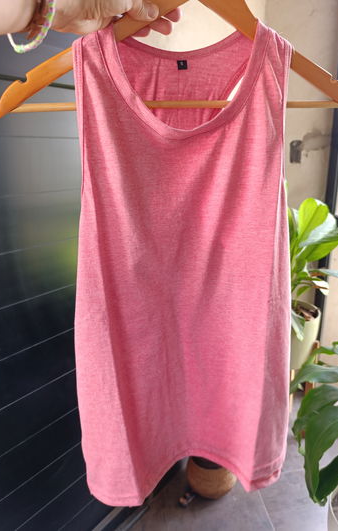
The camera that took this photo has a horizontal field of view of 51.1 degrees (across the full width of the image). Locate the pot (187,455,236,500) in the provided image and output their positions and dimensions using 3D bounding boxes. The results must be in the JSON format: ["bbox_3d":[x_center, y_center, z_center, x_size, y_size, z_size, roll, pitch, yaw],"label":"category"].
[{"bbox_3d":[0.170,0.812,1.420,0.200,0.155,0.200,-2,17,1],"label":"pot"}]

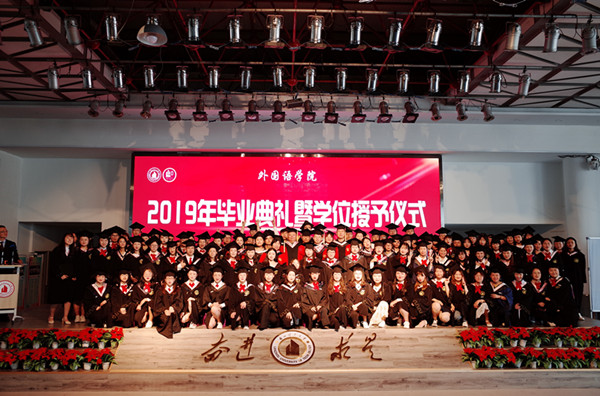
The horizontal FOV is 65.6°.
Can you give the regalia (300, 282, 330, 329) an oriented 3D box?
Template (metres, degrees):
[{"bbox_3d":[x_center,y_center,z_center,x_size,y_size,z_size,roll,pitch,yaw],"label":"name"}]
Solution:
[{"bbox_3d":[0.258,1.824,8.050,0.540,0.820,0.580,0,-6,-1],"label":"regalia"}]

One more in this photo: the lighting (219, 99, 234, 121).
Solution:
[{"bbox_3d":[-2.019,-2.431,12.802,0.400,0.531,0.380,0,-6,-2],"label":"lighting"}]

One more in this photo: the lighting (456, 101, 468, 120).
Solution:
[{"bbox_3d":[3.343,-1.798,9.573,0.210,0.330,0.250,0,-6,0],"label":"lighting"}]

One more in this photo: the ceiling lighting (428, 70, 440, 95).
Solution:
[{"bbox_3d":[2.657,-2.281,9.200,0.230,0.430,0.250,0,-6,0],"label":"ceiling lighting"}]

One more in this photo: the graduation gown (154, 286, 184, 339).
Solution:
[{"bbox_3d":[-2.354,2.024,8.380,0.520,0.880,0.620,0,-6,0],"label":"graduation gown"}]

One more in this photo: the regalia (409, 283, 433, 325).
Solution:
[{"bbox_3d":[2.100,1.832,8.150,0.450,0.740,0.520,-1,-6,9],"label":"regalia"}]

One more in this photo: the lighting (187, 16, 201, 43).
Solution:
[{"bbox_3d":[-1.645,-2.605,7.200,0.230,0.390,0.240,0,-6,0],"label":"lighting"}]

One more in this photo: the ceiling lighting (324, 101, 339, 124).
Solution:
[{"bbox_3d":[0.848,-2.307,12.579,0.380,0.530,0.420,0,-6,-2],"label":"ceiling lighting"}]

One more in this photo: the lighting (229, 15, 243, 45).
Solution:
[{"bbox_3d":[-0.996,-2.604,7.200,0.230,0.420,0.250,0,-6,0],"label":"lighting"}]

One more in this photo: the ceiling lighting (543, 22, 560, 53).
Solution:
[{"bbox_3d":[4.533,-2.909,8.395,0.300,0.480,0.330,0,-6,-2],"label":"ceiling lighting"}]

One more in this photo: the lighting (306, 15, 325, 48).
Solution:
[{"bbox_3d":[0.237,-2.573,7.200,0.280,0.470,0.270,0,-6,0],"label":"lighting"}]

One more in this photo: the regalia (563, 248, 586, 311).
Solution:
[{"bbox_3d":[5.434,1.633,9.209,0.480,1.200,0.340,-1,-6,14],"label":"regalia"}]

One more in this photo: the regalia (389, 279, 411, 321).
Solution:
[{"bbox_3d":[1.878,1.911,8.739,0.460,0.773,0.500,0,-6,6],"label":"regalia"}]

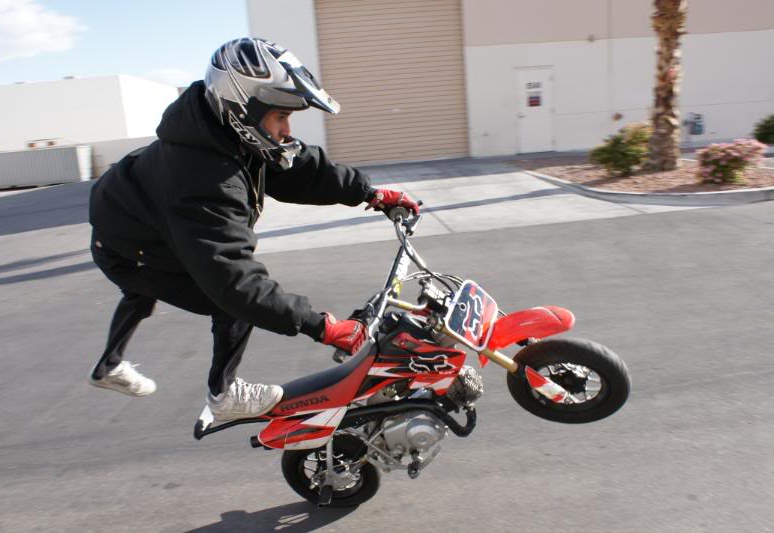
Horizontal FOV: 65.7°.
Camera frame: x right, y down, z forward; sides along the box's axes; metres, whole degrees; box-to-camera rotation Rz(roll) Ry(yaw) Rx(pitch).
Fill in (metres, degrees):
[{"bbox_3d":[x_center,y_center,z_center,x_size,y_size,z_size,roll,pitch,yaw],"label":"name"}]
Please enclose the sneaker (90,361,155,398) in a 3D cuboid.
[{"bbox_3d":[-1.063,0.452,2.420,0.280,0.115,0.105,17,15,8],"label":"sneaker"}]

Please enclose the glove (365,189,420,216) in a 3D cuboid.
[{"bbox_3d":[0.019,-0.217,2.080,0.170,0.090,0.105,15,29,6],"label":"glove"}]

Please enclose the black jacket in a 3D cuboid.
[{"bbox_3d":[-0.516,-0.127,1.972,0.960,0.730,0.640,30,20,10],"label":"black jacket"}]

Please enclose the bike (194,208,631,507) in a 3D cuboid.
[{"bbox_3d":[-0.019,0.399,2.035,1.490,0.890,0.750,-25,22,18],"label":"bike"}]

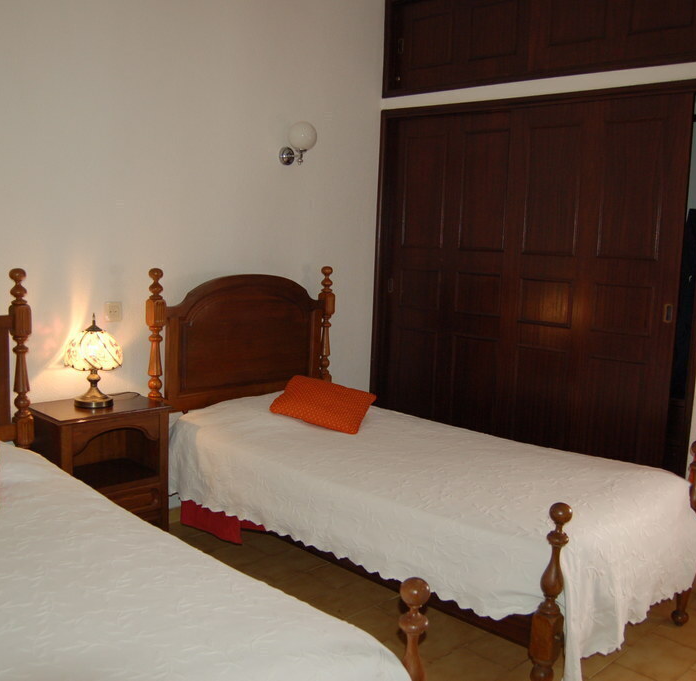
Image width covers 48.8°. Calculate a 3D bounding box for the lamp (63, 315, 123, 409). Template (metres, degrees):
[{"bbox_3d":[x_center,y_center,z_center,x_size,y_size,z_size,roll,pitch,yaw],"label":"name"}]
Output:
[{"bbox_3d":[-1.047,0.081,3.164,0.240,0.378,0.240,9,10,44],"label":"lamp"}]

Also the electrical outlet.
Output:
[{"bbox_3d":[-1.029,-0.126,3.385,0.014,0.084,0.082,9,10,44],"label":"electrical outlet"}]

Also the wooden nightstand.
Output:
[{"bbox_3d":[-1.045,0.609,3.220,0.370,0.682,0.488,9,10,44],"label":"wooden nightstand"}]

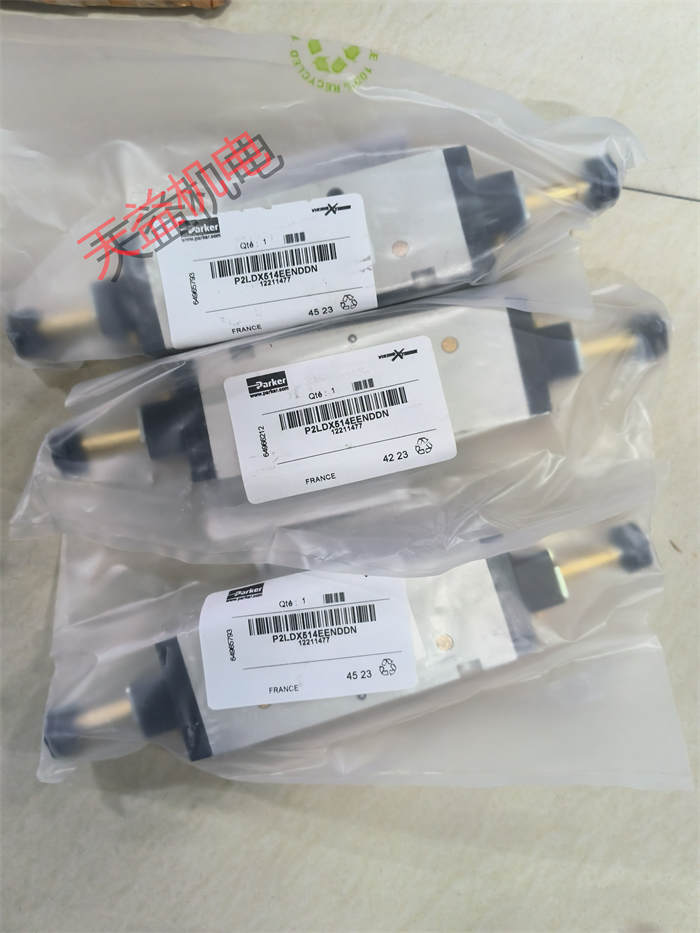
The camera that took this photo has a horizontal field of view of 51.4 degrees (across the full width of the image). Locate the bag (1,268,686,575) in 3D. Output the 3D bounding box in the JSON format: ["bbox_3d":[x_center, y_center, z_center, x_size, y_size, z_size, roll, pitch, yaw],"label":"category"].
[{"bbox_3d":[-0.003,-0.009,0.289,0.273,0.036,0.112,-7,89,0],"label":"bag"}]

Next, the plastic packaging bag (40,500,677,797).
[{"bbox_3d":[0.008,0.079,0.313,0.299,0.047,0.132,0,87,-1],"label":"plastic packaging bag"}]

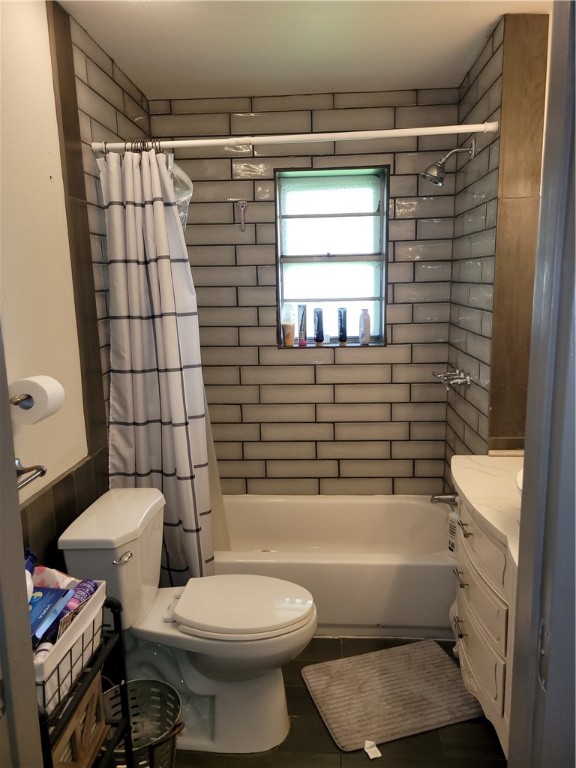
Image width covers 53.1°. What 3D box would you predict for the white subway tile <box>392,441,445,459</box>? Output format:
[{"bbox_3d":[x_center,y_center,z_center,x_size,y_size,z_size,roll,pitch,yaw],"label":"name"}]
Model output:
[{"bbox_3d":[0.704,0.355,3.123,0.291,0.102,0.012,-1,11,3],"label":"white subway tile"}]

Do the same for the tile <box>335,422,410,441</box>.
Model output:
[{"bbox_3d":[0.457,0.260,3.125,0.400,0.100,0.012,0,10,3],"label":"tile"}]

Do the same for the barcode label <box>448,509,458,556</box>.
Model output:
[{"bbox_3d":[0.713,0.651,2.486,0.005,0.170,0.055,-9,14,-35],"label":"barcode label"}]

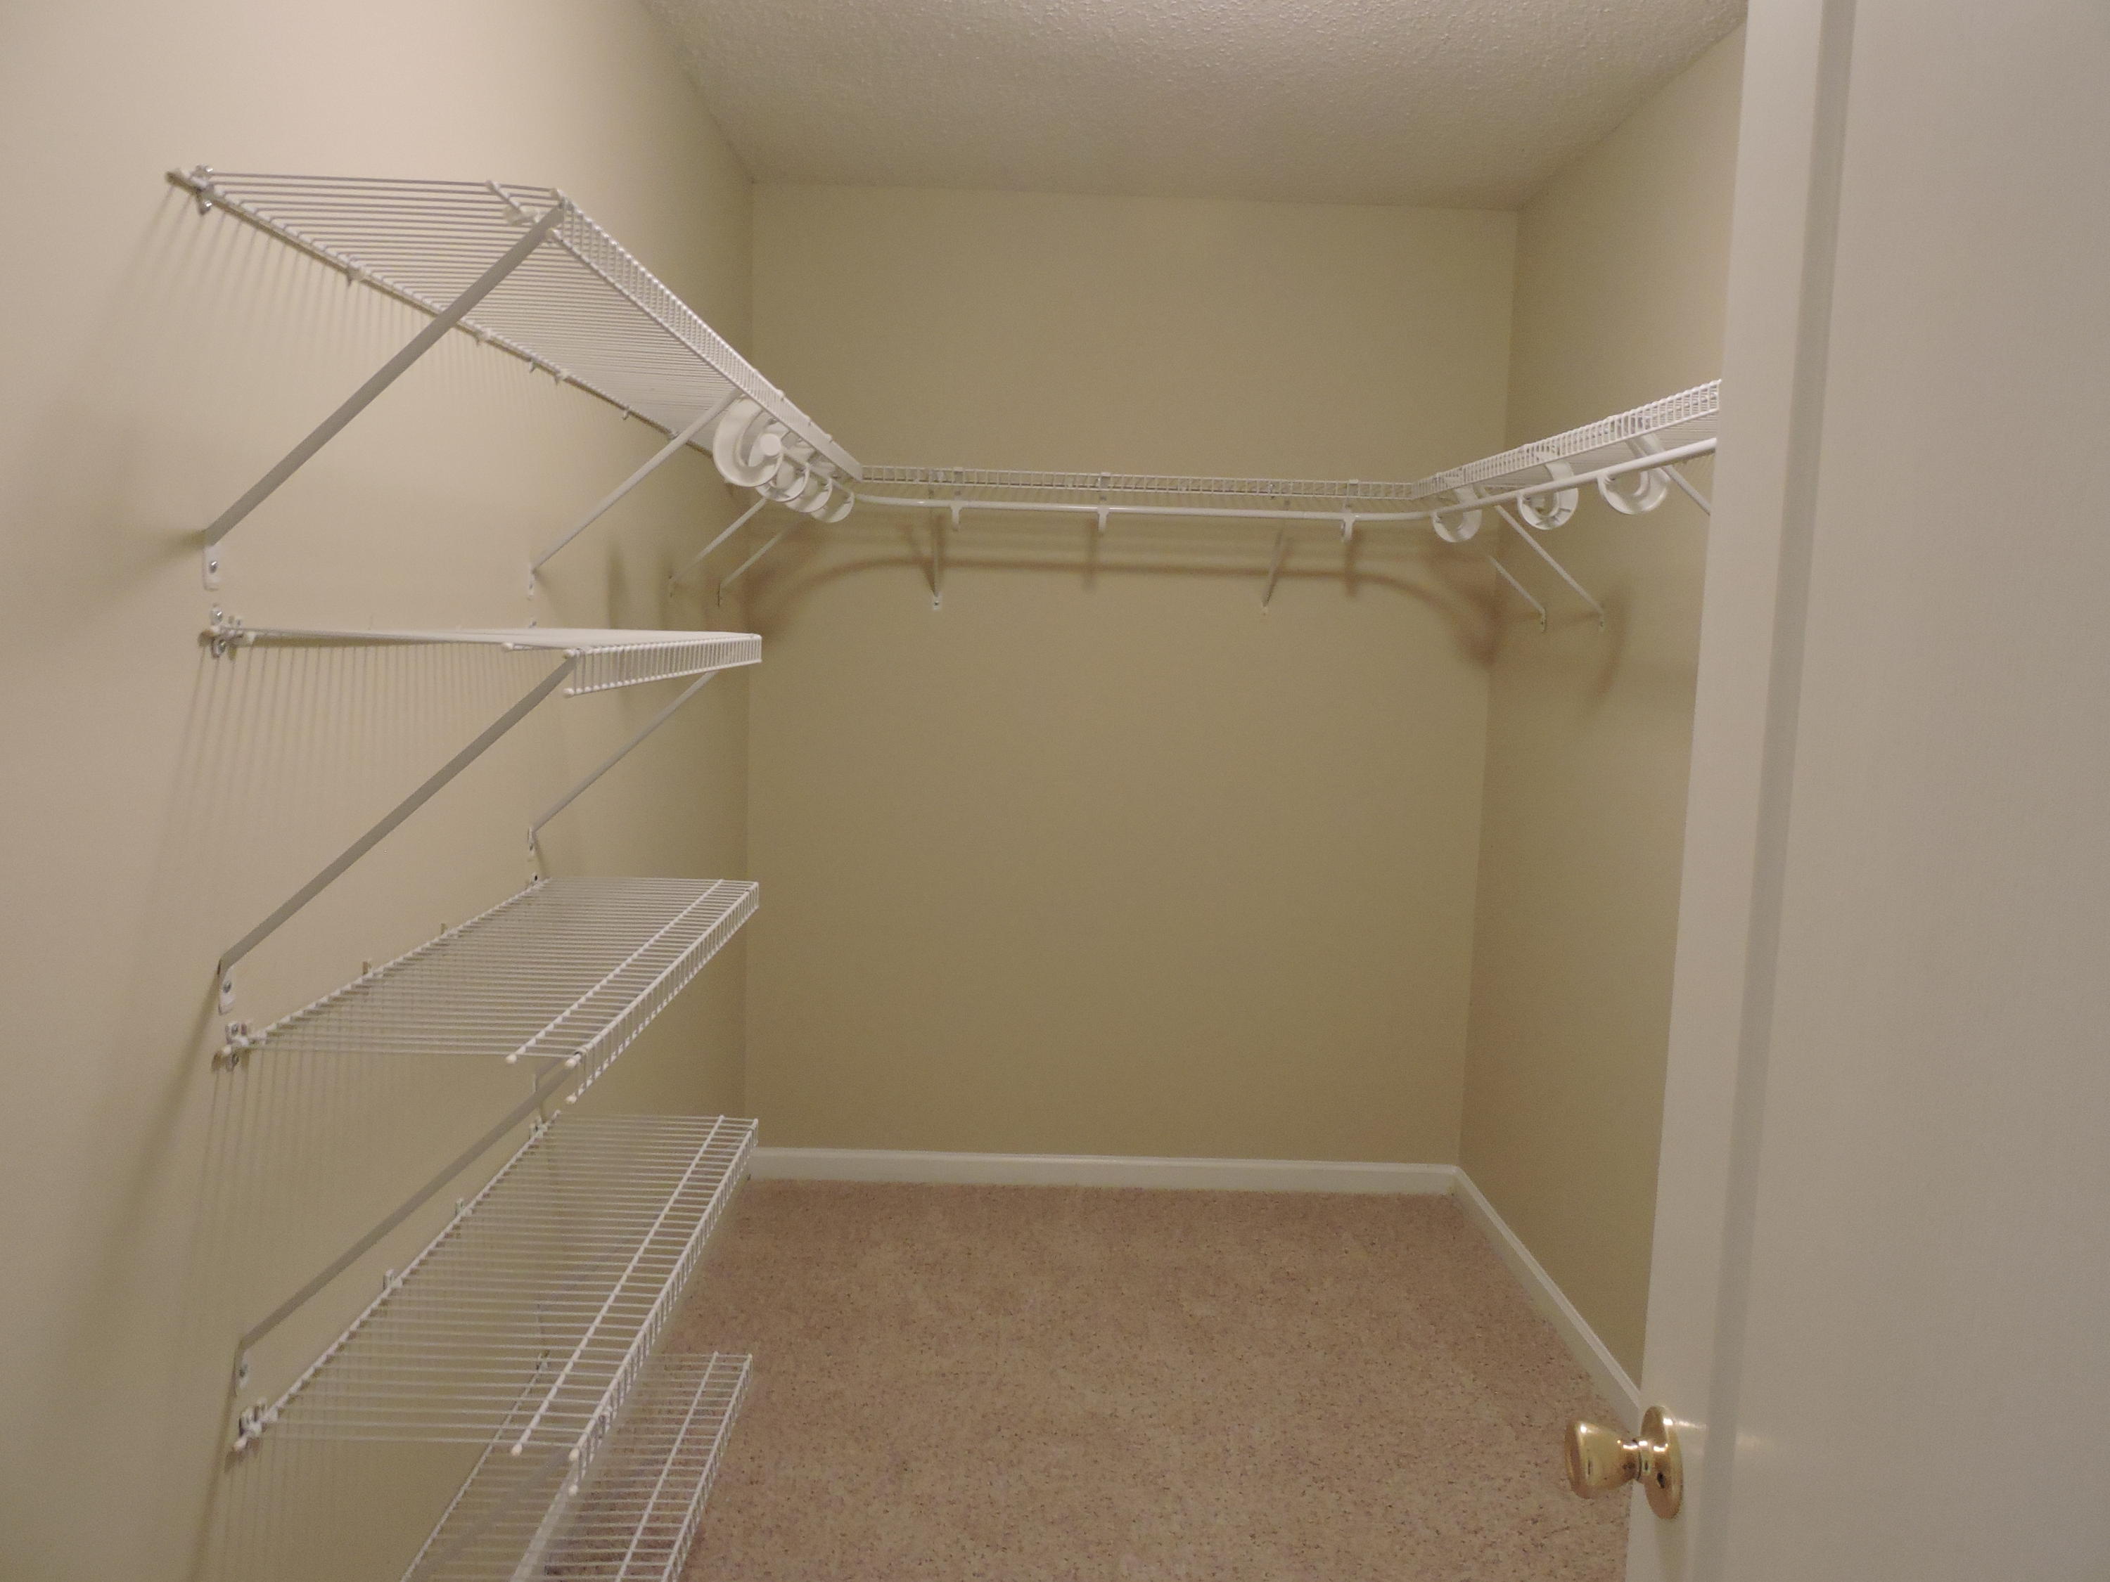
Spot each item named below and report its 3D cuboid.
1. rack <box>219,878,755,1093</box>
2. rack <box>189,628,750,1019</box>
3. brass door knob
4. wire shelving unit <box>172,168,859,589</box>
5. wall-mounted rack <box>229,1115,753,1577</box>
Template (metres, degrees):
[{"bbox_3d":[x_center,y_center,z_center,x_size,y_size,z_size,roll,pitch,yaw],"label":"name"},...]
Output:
[{"bbox_3d":[-0.575,0.194,1.693,0.307,0.048,0.867,2,7,-1],"label":"rack"},{"bbox_3d":[-0.569,-0.020,1.675,0.307,0.334,0.881,2,7,-1],"label":"rack"},{"bbox_3d":[0.355,0.420,0.919,0.059,0.066,0.066,2,7,3],"label":"brass door knob"},{"bbox_3d":[-0.566,-0.446,2.204,0.307,0.333,2.088,2,7,-1],"label":"wire shelving unit"},{"bbox_3d":[-0.592,0.700,1.761,0.307,0.354,0.881,2,7,-1],"label":"wall-mounted rack"}]

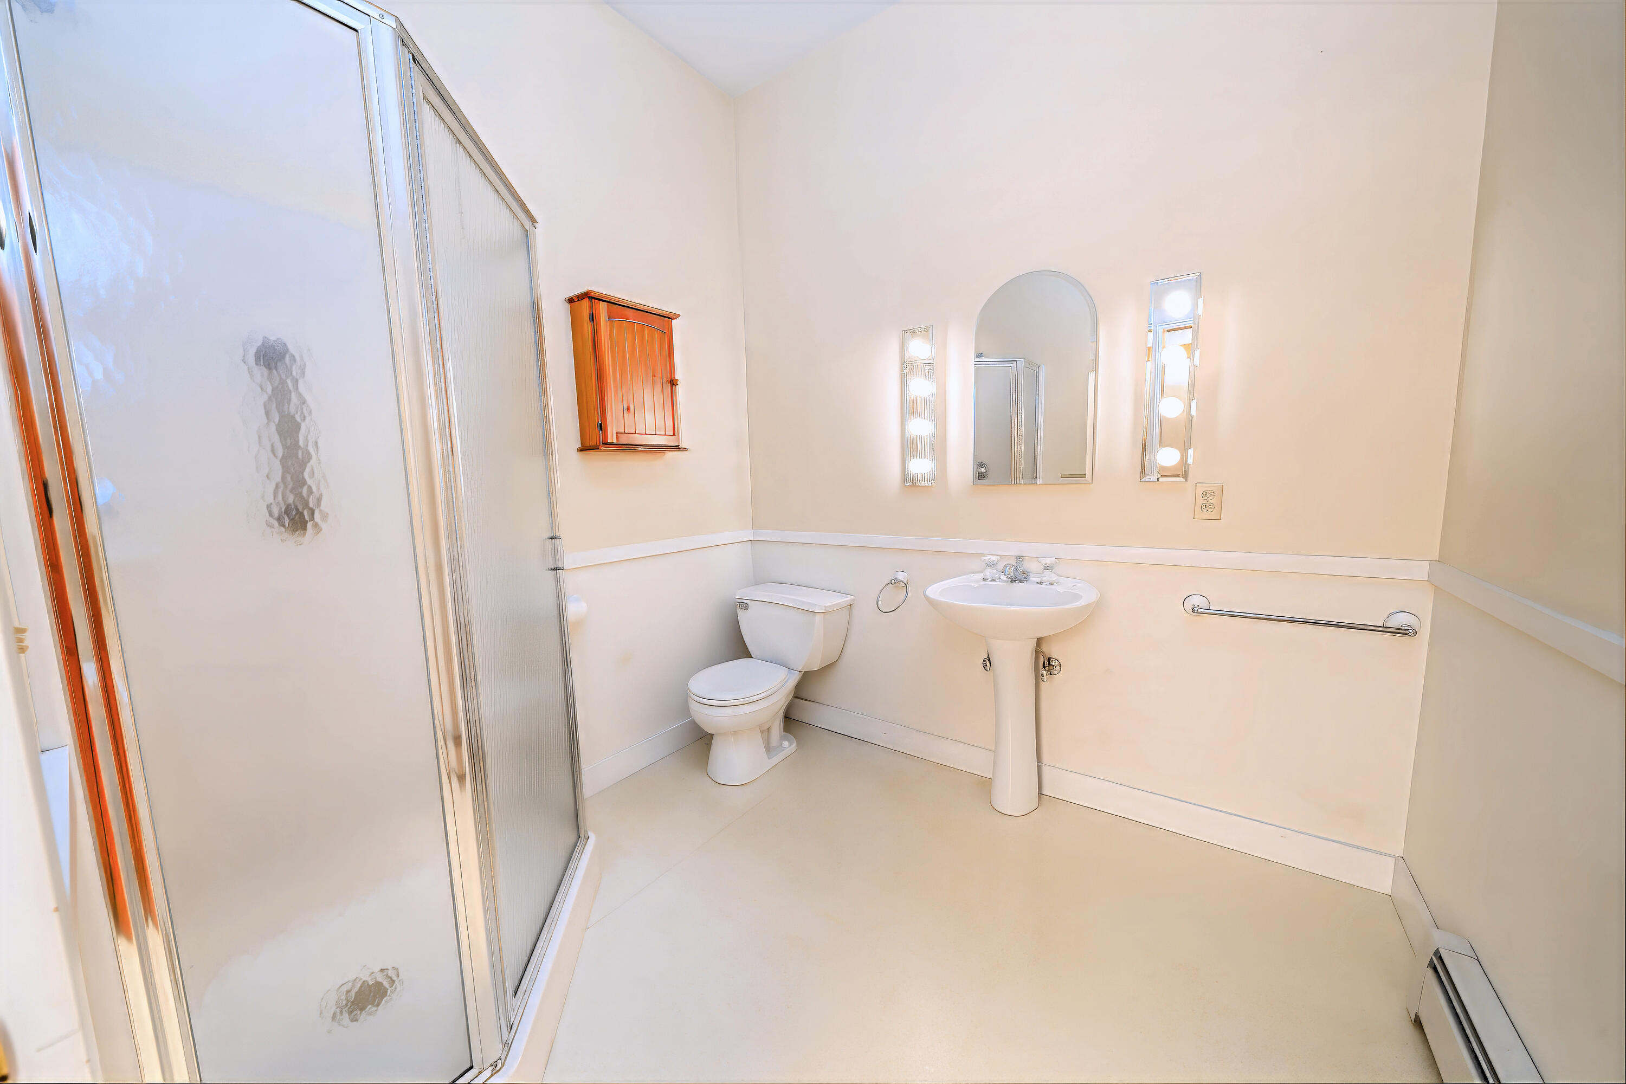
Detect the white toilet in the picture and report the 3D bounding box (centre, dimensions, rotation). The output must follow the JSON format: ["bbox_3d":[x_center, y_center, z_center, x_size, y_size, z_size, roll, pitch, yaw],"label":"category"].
[{"bbox_3d":[-0.196,0.611,2.358,0.515,0.705,0.725,3,8,36],"label":"white toilet"}]

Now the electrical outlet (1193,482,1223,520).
[{"bbox_3d":[1.222,-0.123,1.675,0.072,0.112,0.010,3,8,36],"label":"electrical outlet"}]

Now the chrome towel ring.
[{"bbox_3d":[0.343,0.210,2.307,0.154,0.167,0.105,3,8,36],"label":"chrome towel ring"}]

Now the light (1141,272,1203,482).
[{"bbox_3d":[1.096,-0.493,1.668,0.128,0.617,0.090,3,8,36],"label":"light"}]

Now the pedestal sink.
[{"bbox_3d":[0.680,0.567,1.875,0.575,0.850,0.480,3,8,36],"label":"pedestal sink"}]

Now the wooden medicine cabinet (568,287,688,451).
[{"bbox_3d":[-0.703,-0.633,2.111,0.148,0.548,0.415,3,8,36],"label":"wooden medicine cabinet"}]

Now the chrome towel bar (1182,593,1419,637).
[{"bbox_3d":[1.383,0.215,1.563,0.531,0.070,0.075,3,8,36],"label":"chrome towel bar"}]

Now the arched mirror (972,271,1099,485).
[{"bbox_3d":[0.778,-0.576,1.937,0.418,0.739,0.015,3,8,36],"label":"arched mirror"}]

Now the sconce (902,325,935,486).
[{"bbox_3d":[0.413,-0.532,2.164,0.133,0.618,0.090,3,8,36],"label":"sconce"}]

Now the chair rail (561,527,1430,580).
[{"bbox_3d":[0.358,0.077,1.710,2.411,0.054,1.050,3,8,36],"label":"chair rail"}]

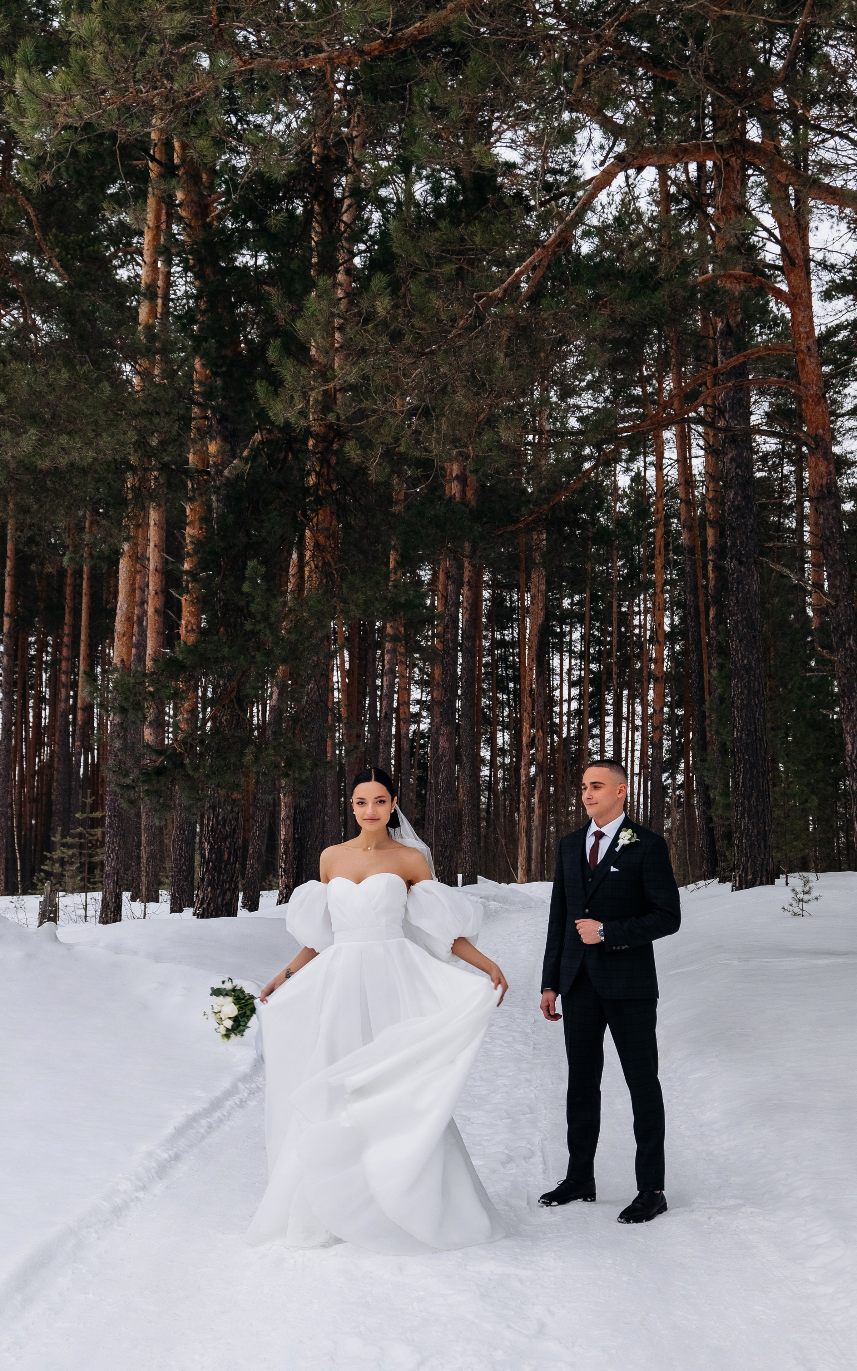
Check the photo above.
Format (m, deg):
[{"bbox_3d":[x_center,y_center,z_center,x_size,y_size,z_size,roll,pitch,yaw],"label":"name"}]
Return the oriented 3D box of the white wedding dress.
[{"bbox_3d":[-0.193,1.355,4.944,0.920,1.311,0.720,-1,-8,8],"label":"white wedding dress"}]

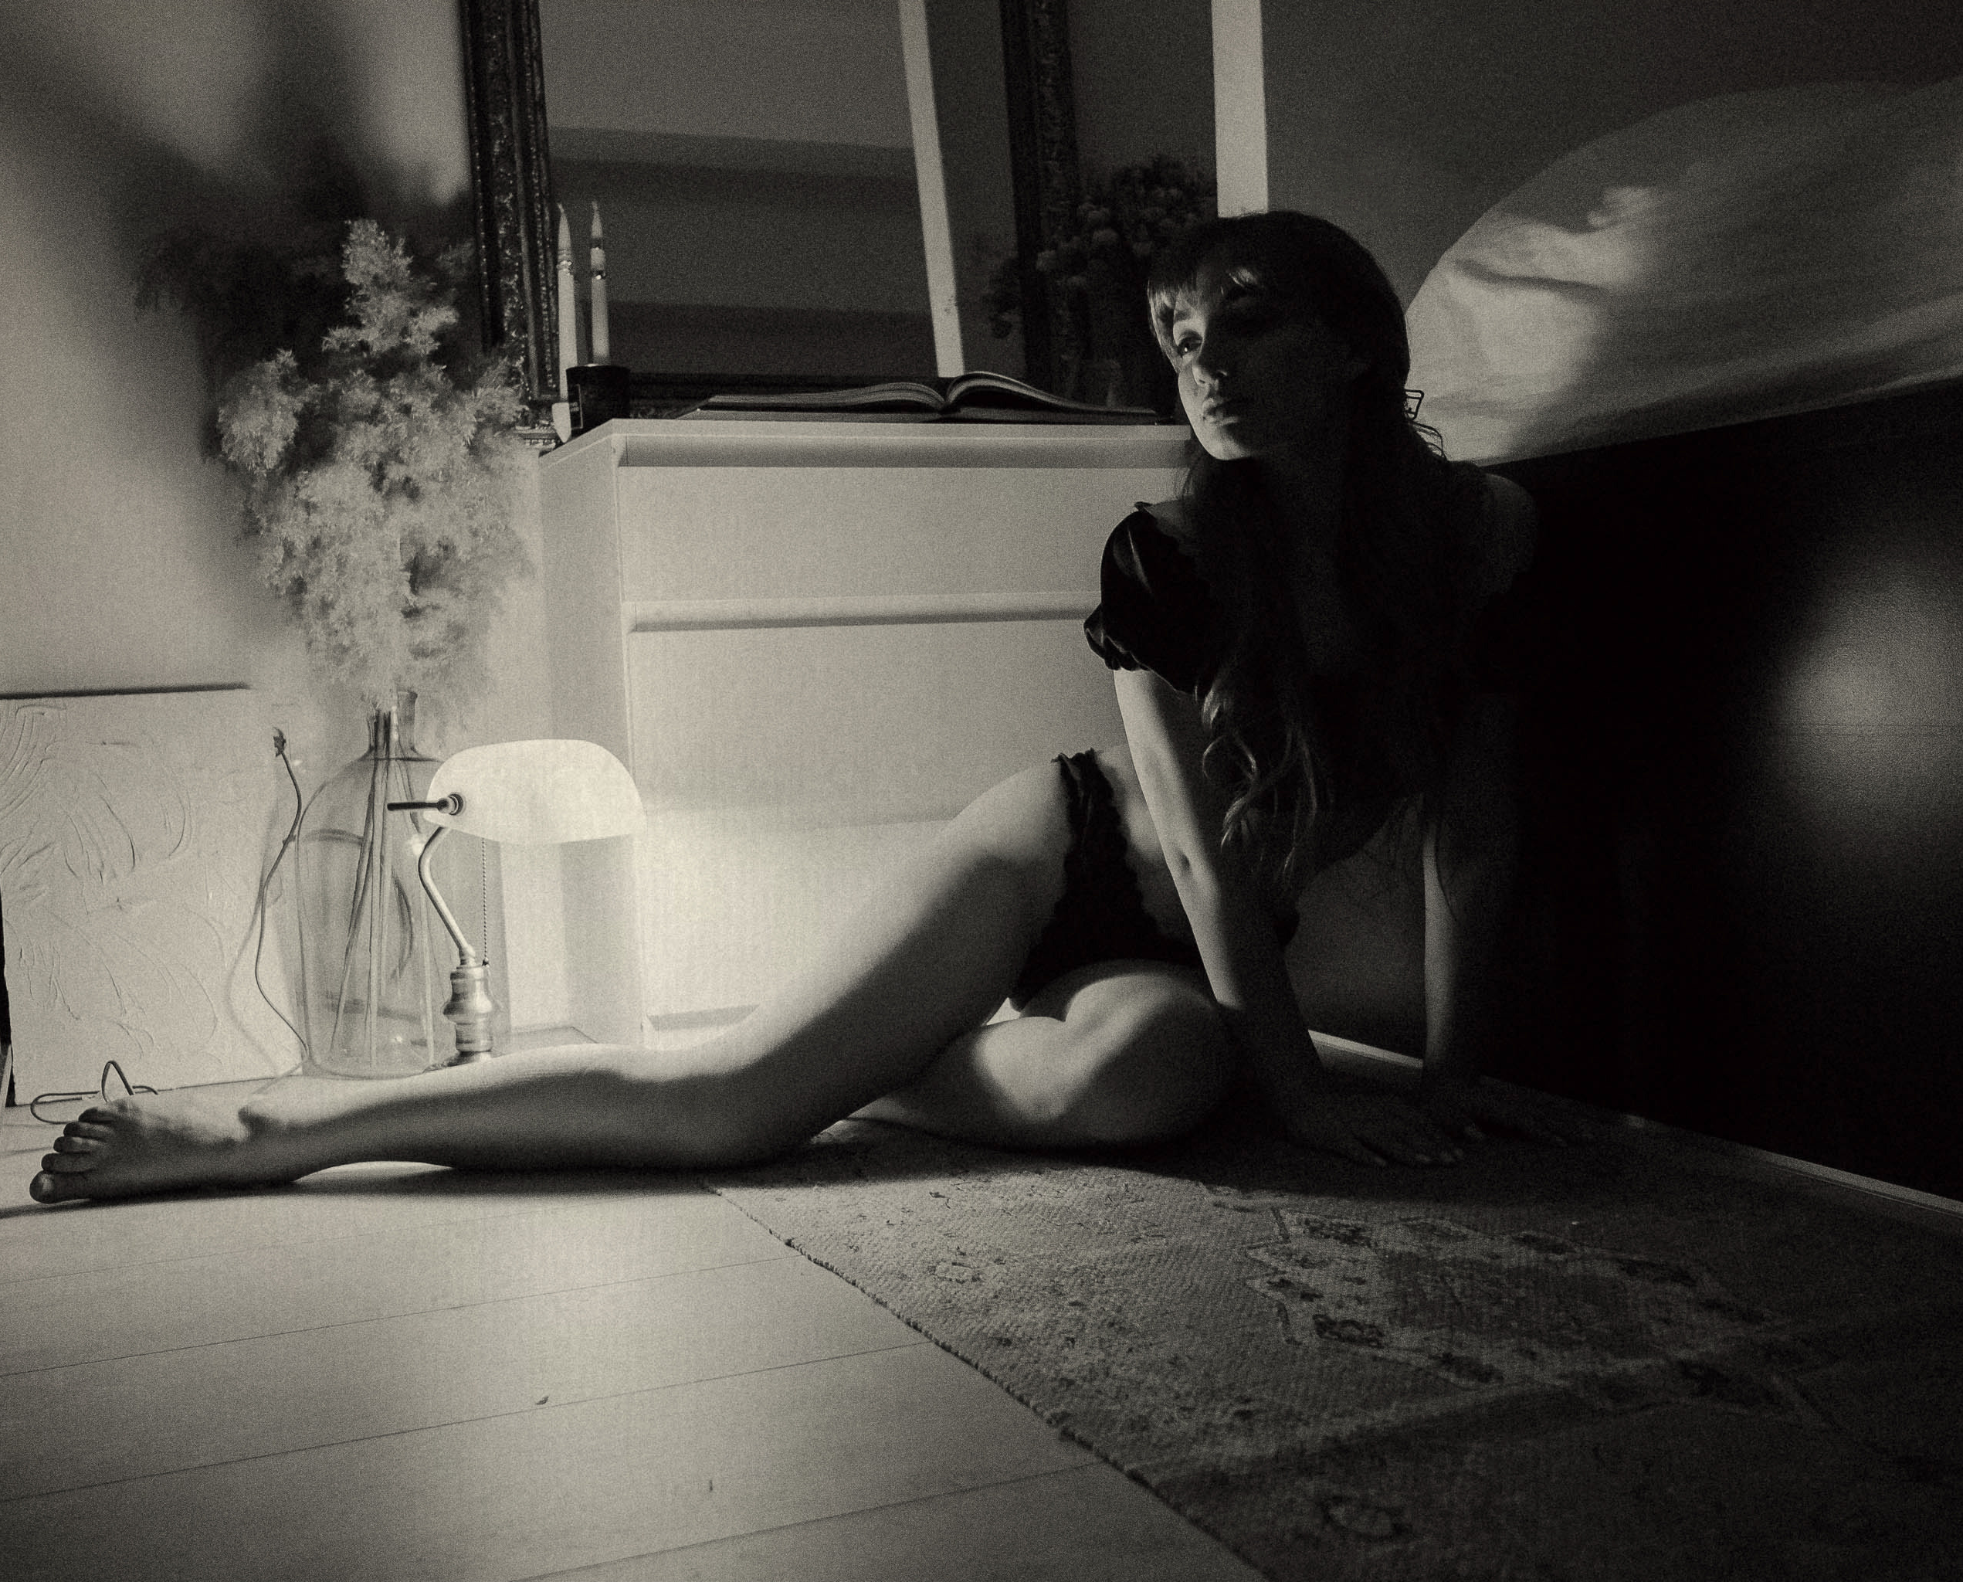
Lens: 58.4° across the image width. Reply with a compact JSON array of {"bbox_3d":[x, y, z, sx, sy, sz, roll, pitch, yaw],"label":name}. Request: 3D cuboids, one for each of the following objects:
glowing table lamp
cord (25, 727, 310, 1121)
[{"bbox_3d":[-0.546,0.137,1.987,0.230,0.385,0.245,-6,6,-34],"label":"glowing table lamp"},{"bbox_3d":[-0.921,0.143,1.971,0.310,0.410,0.160,-4,5,-19],"label":"cord"}]

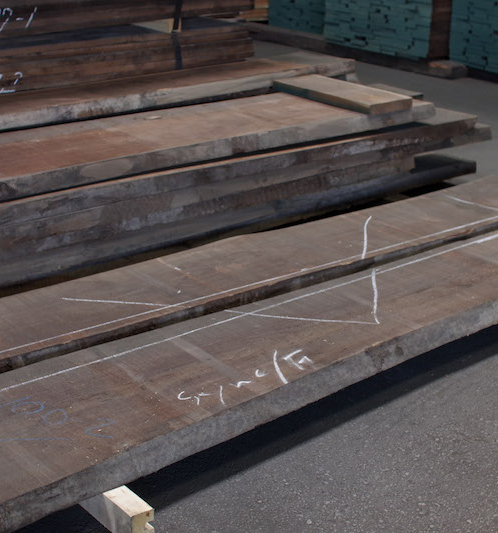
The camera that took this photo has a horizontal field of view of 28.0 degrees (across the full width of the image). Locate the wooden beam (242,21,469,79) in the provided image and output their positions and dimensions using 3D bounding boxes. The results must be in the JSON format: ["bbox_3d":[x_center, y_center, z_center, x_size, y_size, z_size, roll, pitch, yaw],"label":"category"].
[{"bbox_3d":[0.847,-1.971,9.090,0.190,0.097,2.898,-14,25,-33],"label":"wooden beam"}]

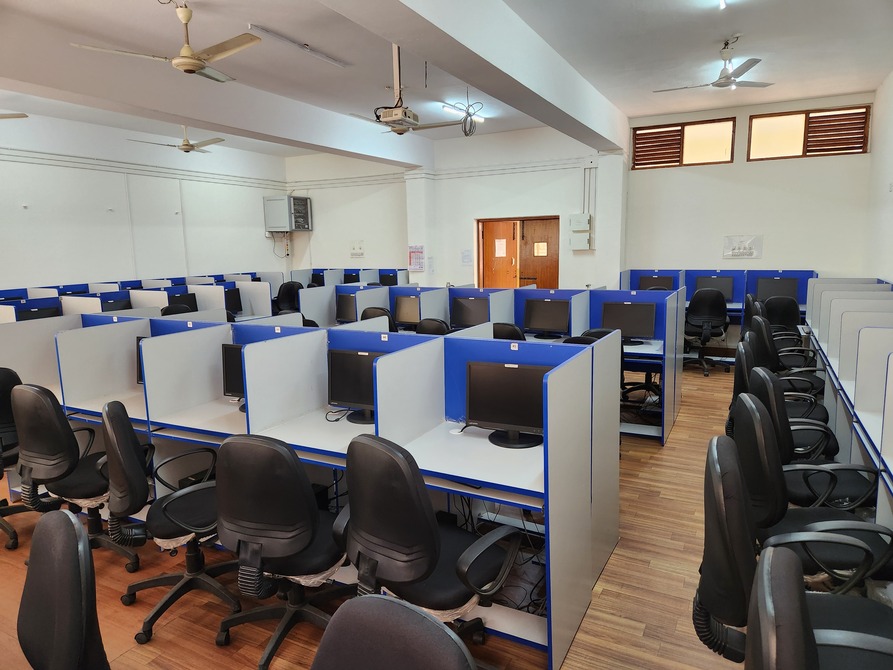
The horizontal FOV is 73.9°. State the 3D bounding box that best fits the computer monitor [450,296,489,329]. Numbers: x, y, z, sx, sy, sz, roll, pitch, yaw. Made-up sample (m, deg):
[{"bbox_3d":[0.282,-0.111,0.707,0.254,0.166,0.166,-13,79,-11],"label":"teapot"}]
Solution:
[{"bbox_3d":[0.270,-0.184,5.626,0.430,0.340,0.200,3,10,27],"label":"computer monitor"}]

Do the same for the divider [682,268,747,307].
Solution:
[{"bbox_3d":[3.616,-0.660,8.052,0.780,0.440,0.030,3,10,27],"label":"divider"}]

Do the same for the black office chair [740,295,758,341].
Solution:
[{"bbox_3d":[3.428,0.116,6.278,0.620,1.040,0.600,3,10,27],"label":"black office chair"}]

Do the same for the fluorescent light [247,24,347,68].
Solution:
[{"bbox_3d":[-1.202,-2.397,4.965,0.060,0.060,1.210,3,10,27],"label":"fluorescent light"}]

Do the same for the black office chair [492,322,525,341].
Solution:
[{"bbox_3d":[0.597,0.382,4.824,0.600,1.000,0.600,3,10,25],"label":"black office chair"}]

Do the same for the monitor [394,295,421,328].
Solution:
[{"bbox_3d":[-0.326,-0.219,5.936,0.430,0.340,0.200,3,10,27],"label":"monitor"}]

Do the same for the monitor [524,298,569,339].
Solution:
[{"bbox_3d":[0.901,-0.148,5.297,0.430,0.340,0.200,4,10,30],"label":"monitor"}]

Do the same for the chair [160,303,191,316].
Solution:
[{"bbox_3d":[-2.904,0.206,6.363,0.620,1.010,0.600,4,10,32],"label":"chair"}]

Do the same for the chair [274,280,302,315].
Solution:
[{"bbox_3d":[-2.692,-0.394,10.311,0.600,1.020,0.600,-6,10,-27],"label":"chair"}]

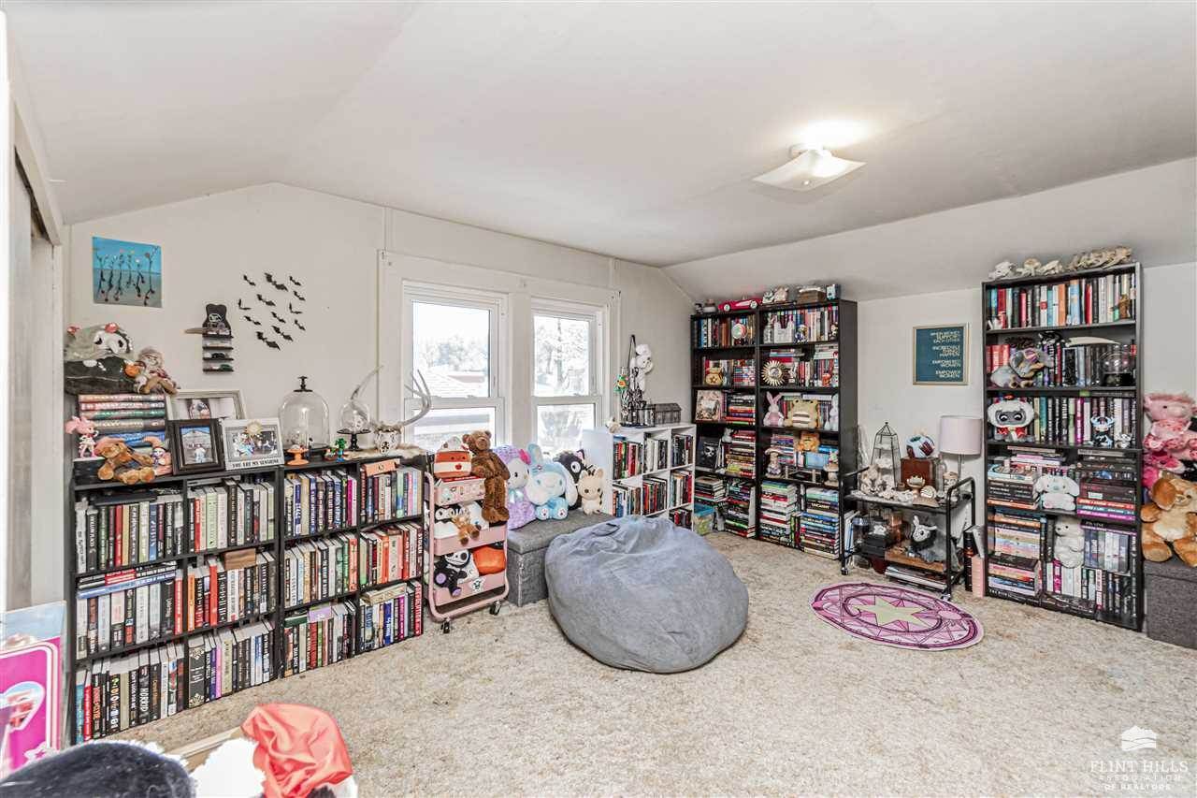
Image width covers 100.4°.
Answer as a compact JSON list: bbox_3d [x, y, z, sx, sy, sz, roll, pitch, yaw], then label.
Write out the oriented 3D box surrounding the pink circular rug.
[{"bbox_3d":[1.584,1.150,2.708,0.832,0.010,0.832,0,0,0],"label":"pink circular rug"}]

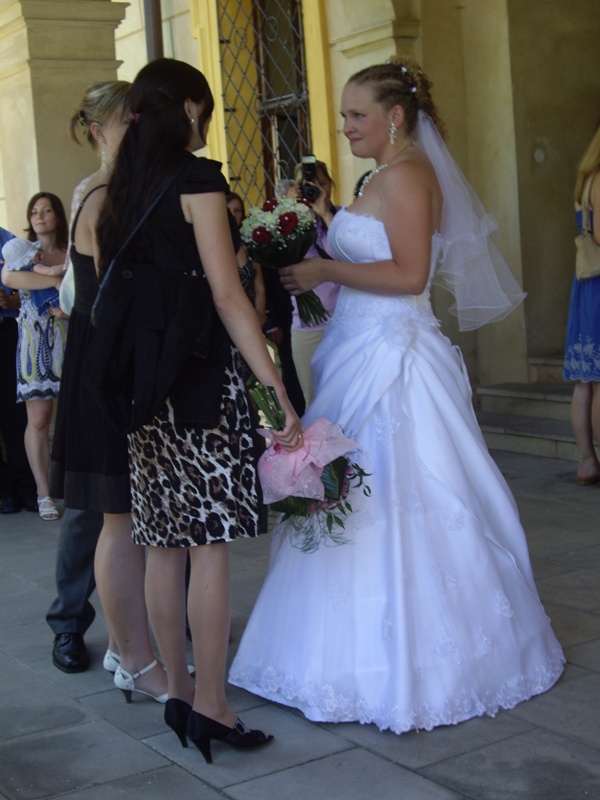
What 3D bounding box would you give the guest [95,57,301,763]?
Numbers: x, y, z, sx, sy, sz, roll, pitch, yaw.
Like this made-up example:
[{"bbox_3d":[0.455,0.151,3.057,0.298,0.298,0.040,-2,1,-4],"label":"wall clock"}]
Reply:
[{"bbox_3d":[-0.262,0.036,3.104,0.400,1.705,0.470,-8,7,-37],"label":"guest"}]

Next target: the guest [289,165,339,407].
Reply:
[{"bbox_3d":[0.118,-0.266,5.915,0.500,1.687,0.420,-3,6,8],"label":"guest"}]

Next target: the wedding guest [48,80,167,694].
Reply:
[{"bbox_3d":[-0.494,-0.017,3.592,0.400,1.741,0.450,-6,6,-22],"label":"wedding guest"}]

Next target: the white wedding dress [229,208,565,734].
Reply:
[{"bbox_3d":[0.238,0.139,3.572,0.980,1.342,0.920,-4,6,-6],"label":"white wedding dress"}]

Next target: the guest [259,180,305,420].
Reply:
[{"bbox_3d":[-0.055,-0.258,6.218,0.380,1.633,0.500,0,7,35],"label":"guest"}]

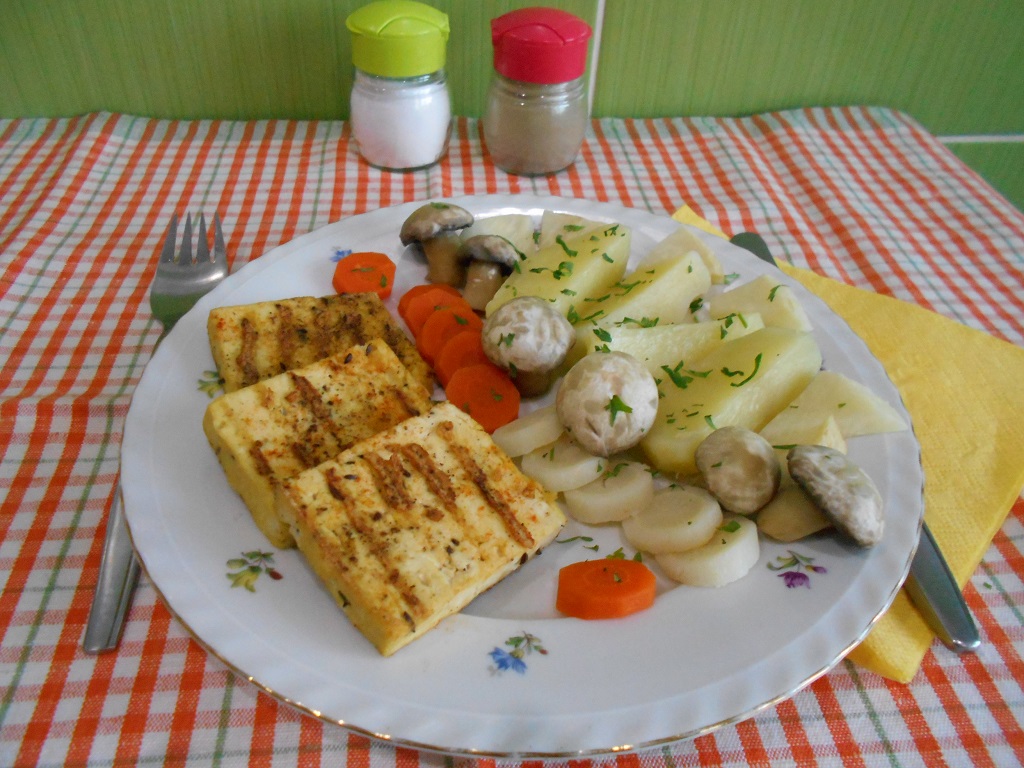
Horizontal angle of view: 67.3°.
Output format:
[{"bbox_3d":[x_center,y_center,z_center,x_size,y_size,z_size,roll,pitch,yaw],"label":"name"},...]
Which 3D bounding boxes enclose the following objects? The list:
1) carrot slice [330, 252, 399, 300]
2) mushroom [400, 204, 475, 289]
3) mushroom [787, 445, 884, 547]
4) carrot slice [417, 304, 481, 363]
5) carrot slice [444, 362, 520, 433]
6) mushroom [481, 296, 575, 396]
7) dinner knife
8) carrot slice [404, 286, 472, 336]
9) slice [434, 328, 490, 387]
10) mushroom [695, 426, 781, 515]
[{"bbox_3d":[-0.058,-0.042,0.298,0.024,0.005,0.022,1,49,-1],"label":"carrot slice"},{"bbox_3d":[-0.028,-0.057,0.310,0.030,0.030,0.030,-8,19,7],"label":"mushroom"},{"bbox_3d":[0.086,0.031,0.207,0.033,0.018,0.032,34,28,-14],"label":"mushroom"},{"bbox_3d":[-0.022,-0.016,0.274,0.024,0.005,0.024,7,59,-6],"label":"carrot slice"},{"bbox_3d":[-0.009,0.005,0.251,0.024,0.005,0.024,8,62,-7],"label":"carrot slice"},{"bbox_3d":[0.006,-0.012,0.260,0.029,0.028,0.029,1,49,-1],"label":"mushroom"},{"bbox_3d":[0.111,-0.001,0.276,0.020,0.008,0.210,0,41,-2],"label":"dinner knife"},{"bbox_3d":[-0.027,-0.025,0.285,0.025,0.005,0.025,5,54,-4],"label":"carrot slice"},{"bbox_3d":[-0.014,-0.007,0.265,0.024,0.005,0.024,1,59,-1],"label":"slice"},{"bbox_3d":[0.066,0.026,0.223,0.025,0.022,0.025,-4,68,10],"label":"mushroom"}]

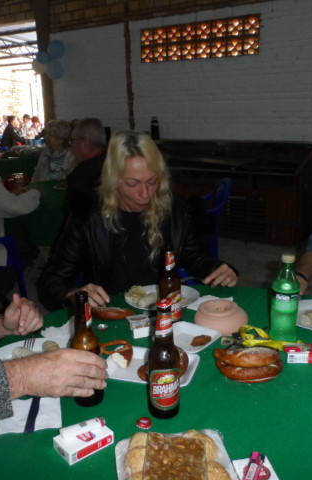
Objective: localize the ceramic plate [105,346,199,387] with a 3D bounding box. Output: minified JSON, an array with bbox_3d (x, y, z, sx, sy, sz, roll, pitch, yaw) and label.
[{"bbox_3d":[-0.020,0.291,1.022,0.214,0.030,0.148,2,14,16],"label":"ceramic plate"}]

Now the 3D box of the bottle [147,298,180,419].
[{"bbox_3d":[0.015,0.227,0.858,0.061,0.231,0.061,0,14,6],"label":"bottle"}]

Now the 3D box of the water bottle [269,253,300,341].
[{"bbox_3d":[0.335,0.148,1.150,0.068,0.227,0.068,-1,14,0],"label":"water bottle"}]

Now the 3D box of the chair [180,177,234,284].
[{"bbox_3d":[0.309,-0.048,3.720,0.570,0.840,0.570,-3,14,-5],"label":"chair"}]

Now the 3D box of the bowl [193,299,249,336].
[{"bbox_3d":[0.183,0.216,1.237,0.146,0.062,0.146,-1,14,0],"label":"bowl"}]

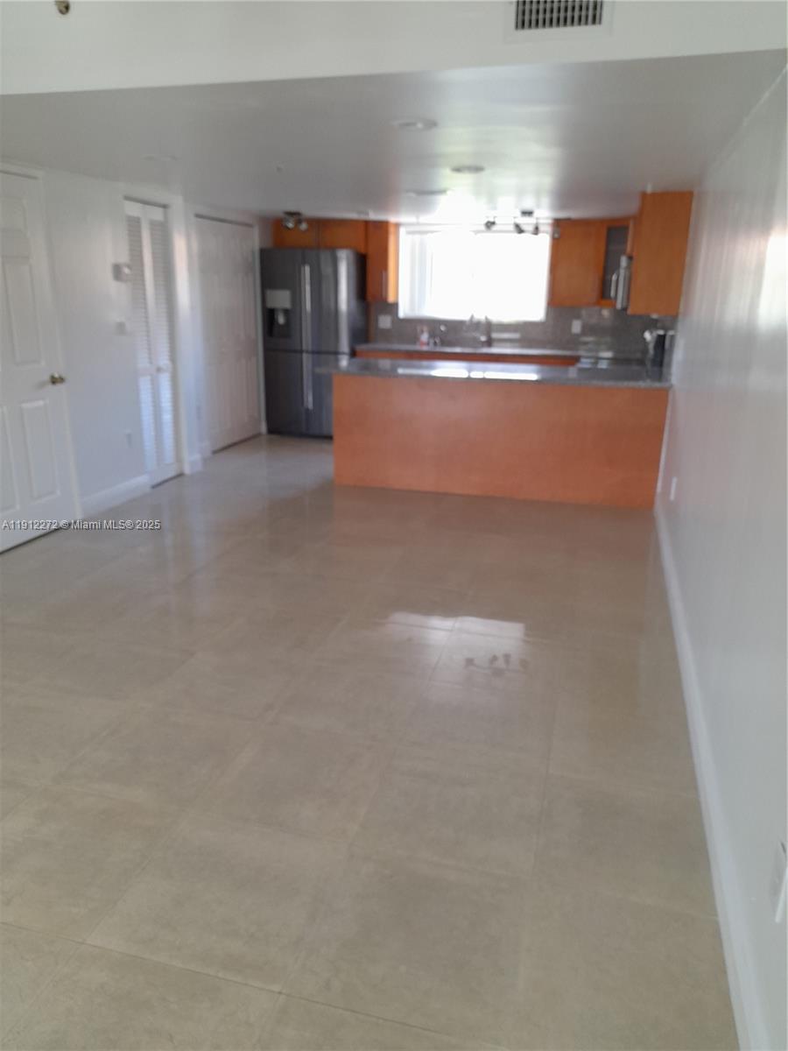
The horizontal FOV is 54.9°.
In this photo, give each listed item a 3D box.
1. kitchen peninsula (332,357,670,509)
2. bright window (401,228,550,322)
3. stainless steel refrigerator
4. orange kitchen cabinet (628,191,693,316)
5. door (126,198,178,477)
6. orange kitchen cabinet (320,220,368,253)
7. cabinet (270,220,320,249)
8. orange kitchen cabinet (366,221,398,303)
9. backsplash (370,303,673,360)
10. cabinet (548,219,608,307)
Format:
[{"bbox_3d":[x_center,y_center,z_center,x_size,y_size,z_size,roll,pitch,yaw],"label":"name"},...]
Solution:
[{"bbox_3d":[0.780,-0.781,6.004,2.503,0.895,0.917,6,18,15],"label":"kitchen peninsula"},{"bbox_3d":[0.819,-2.608,7.880,1.568,0.901,0.088,6,18,15],"label":"bright window"},{"bbox_3d":[-0.773,-1.897,7.966,0.940,1.817,0.888,6,18,15],"label":"stainless steel refrigerator"},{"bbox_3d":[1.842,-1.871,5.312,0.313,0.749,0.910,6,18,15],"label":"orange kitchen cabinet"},{"bbox_3d":[-1.783,-1.328,5.712,0.040,2.035,0.536,6,18,15],"label":"door"},{"bbox_3d":[-0.479,-3.006,7.947,0.523,0.308,0.330,6,18,15],"label":"orange kitchen cabinet"},{"bbox_3d":[-0.981,-3.056,8.081,0.521,0.308,0.330,6,18,15],"label":"cabinet"},{"bbox_3d":[-0.122,-2.739,7.923,0.226,0.793,0.330,6,18,15],"label":"orange kitchen cabinet"},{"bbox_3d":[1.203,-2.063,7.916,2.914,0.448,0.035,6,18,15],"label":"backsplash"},{"bbox_3d":[1.813,-2.548,7.407,0.506,0.793,0.330,6,18,15],"label":"cabinet"}]

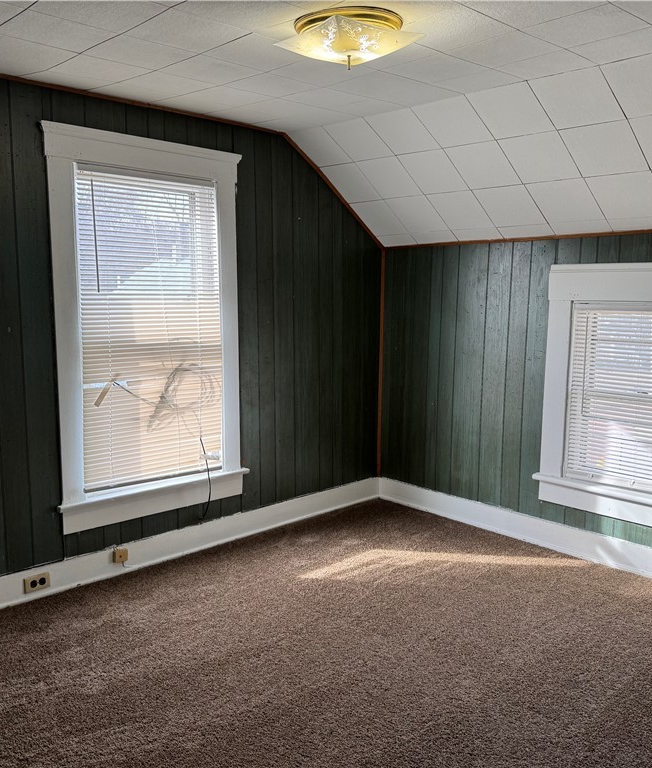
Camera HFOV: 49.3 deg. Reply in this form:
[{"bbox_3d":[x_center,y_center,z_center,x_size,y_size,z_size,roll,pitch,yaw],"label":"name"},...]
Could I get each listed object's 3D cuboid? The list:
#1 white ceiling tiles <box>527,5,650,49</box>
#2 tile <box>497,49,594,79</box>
[{"bbox_3d":[0.834,-1.149,2.270,0.305,0.020,0.305,-8,12,-43],"label":"white ceiling tiles"},{"bbox_3d":[0.825,-1.203,2.675,0.244,0.015,0.305,-8,11,-43],"label":"tile"}]

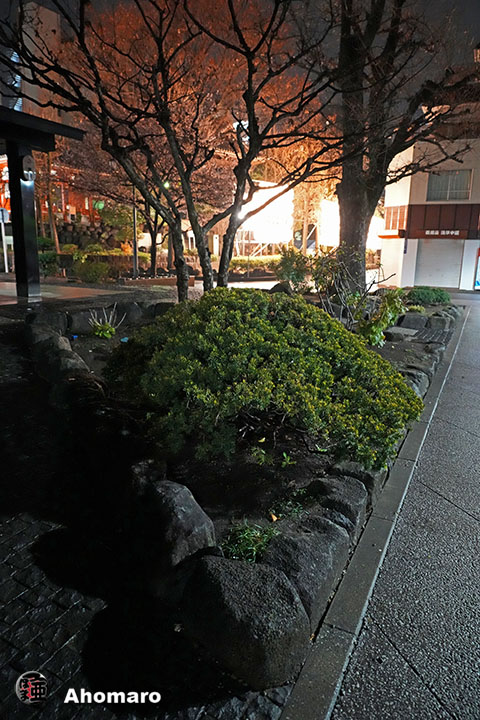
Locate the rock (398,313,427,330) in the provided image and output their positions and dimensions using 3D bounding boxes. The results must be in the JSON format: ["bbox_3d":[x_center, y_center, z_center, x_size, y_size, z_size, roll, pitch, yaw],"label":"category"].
[{"bbox_3d":[3.378,-0.764,9.400,0.560,0.360,0.450,1,11,0],"label":"rock"}]

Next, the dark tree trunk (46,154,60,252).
[{"bbox_3d":[-8.548,-7.127,22.000,0.550,4.800,0.500,1,11,0],"label":"dark tree trunk"}]

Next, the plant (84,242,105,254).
[{"bbox_3d":[-6.366,-4.856,21.000,0.900,0.600,0.750,1,11,0],"label":"plant"}]

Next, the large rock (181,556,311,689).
[{"bbox_3d":[0.042,0.949,1.851,0.430,0.290,0.400,7,13,26],"label":"large rock"}]

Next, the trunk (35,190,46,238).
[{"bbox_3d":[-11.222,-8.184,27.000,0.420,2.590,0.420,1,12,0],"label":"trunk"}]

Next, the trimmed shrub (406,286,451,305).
[{"bbox_3d":[5.812,-1.989,14.800,1.350,0.520,1.100,1,11,0],"label":"trimmed shrub"}]

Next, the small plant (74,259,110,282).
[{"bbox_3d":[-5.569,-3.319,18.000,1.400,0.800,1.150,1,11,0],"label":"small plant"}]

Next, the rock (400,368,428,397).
[{"bbox_3d":[1.989,0.286,5.600,0.450,0.320,0.500,7,12,26],"label":"rock"}]

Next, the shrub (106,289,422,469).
[{"bbox_3d":[0.200,-0.100,4.350,2.800,1.050,2.450,1,11,0],"label":"shrub"}]

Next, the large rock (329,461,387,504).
[{"bbox_3d":[0.779,0.746,3.179,0.320,0.180,0.520,7,13,26],"label":"large rock"}]

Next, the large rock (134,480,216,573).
[{"bbox_3d":[-0.315,0.794,2.435,0.360,0.340,0.500,-2,12,-16],"label":"large rock"}]

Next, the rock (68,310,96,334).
[{"bbox_3d":[-2.775,-0.664,8.632,0.380,0.420,0.600,7,13,26],"label":"rock"}]

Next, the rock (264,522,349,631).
[{"bbox_3d":[0.283,0.918,2.224,0.330,0.210,0.600,7,13,26],"label":"rock"}]

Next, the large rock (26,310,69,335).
[{"bbox_3d":[-3.185,-0.593,7.900,0.680,0.420,0.500,1,11,0],"label":"large rock"}]

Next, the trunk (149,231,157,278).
[{"bbox_3d":[-4.375,-5.275,24.000,0.360,2.340,0.360,1,12,0],"label":"trunk"}]

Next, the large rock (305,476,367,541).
[{"bbox_3d":[0.551,0.810,2.749,0.330,0.220,0.460,7,13,26],"label":"large rock"}]

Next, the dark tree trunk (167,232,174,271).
[{"bbox_3d":[-3.909,-6.103,27.000,0.360,2.090,0.360,1,12,0],"label":"dark tree trunk"}]

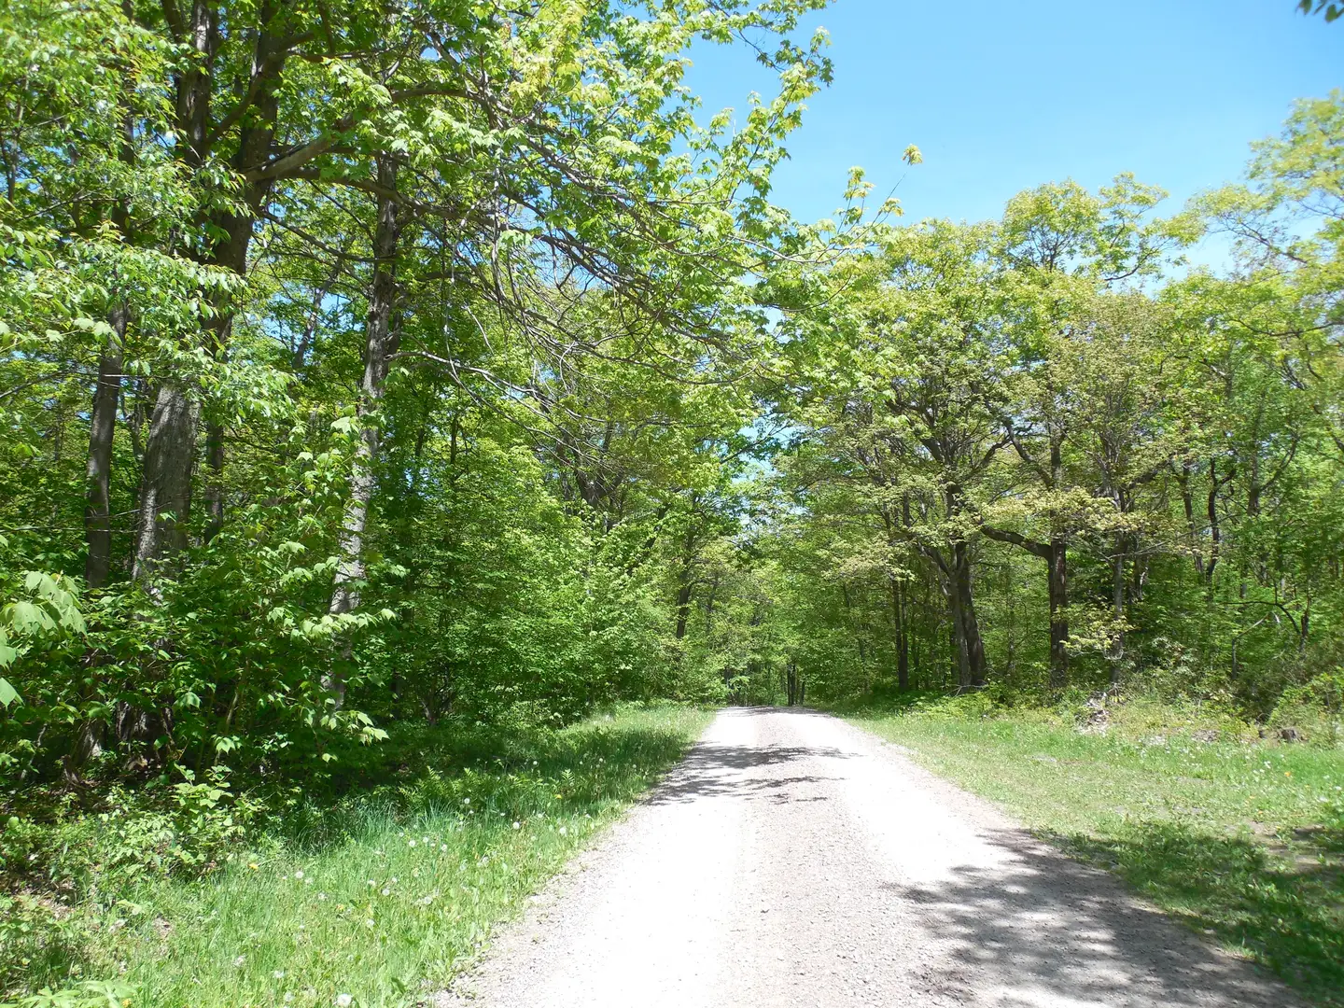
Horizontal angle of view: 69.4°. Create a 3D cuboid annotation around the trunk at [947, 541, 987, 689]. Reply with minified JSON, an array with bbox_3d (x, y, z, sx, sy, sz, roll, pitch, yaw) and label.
[{"bbox_3d":[10.371,3.915,34.433,0.950,5.230,0.750,-2,-10,0],"label":"trunk"}]

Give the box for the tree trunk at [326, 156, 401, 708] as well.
[{"bbox_3d":[-5.474,-1.524,17.340,0.450,10.140,0.450,2,-10,0],"label":"tree trunk"}]

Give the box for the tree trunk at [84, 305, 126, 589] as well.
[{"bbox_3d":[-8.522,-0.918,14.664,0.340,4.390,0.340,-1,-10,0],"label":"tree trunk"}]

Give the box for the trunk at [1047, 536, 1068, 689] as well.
[{"bbox_3d":[12.907,3.597,32.423,0.560,5.110,0.560,3,-10,1],"label":"trunk"}]

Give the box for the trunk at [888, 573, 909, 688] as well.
[{"bbox_3d":[8.633,4.823,36.868,0.600,4.430,0.500,-1,-10,0],"label":"trunk"}]

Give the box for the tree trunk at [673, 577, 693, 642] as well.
[{"bbox_3d":[0.423,4.058,37.196,0.400,2.380,0.400,6,-9,1],"label":"tree trunk"}]

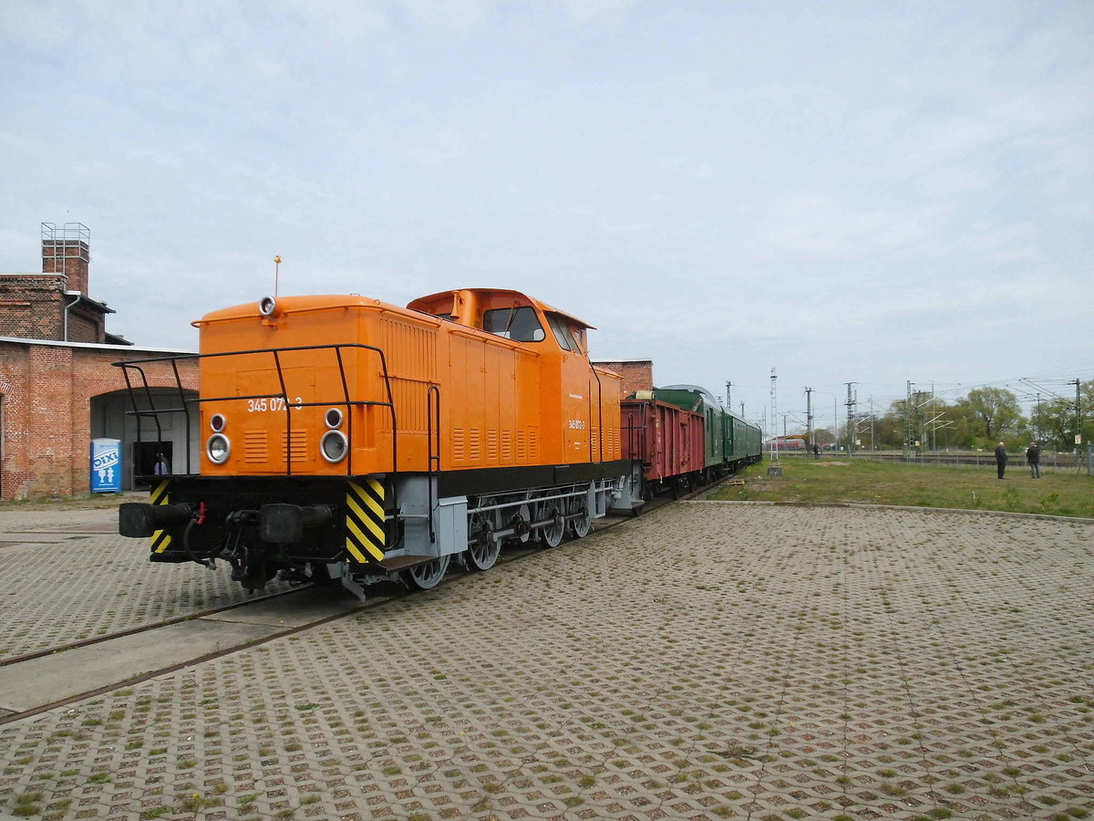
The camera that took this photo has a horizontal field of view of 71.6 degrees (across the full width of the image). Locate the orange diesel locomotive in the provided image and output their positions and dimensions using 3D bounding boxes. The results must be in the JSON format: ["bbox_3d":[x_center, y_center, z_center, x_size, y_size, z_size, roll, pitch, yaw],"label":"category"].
[{"bbox_3d":[-1.170,0.187,12.084,3.080,4.220,10.880,-2,-3,21],"label":"orange diesel locomotive"}]

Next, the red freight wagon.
[{"bbox_3d":[2.497,1.304,21.817,2.800,2.870,10.000,-2,-3,19],"label":"red freight wagon"}]

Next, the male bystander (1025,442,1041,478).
[{"bbox_3d":[22.956,2.367,35.800,0.620,1.740,0.420,-2,-3,19],"label":"male bystander"}]

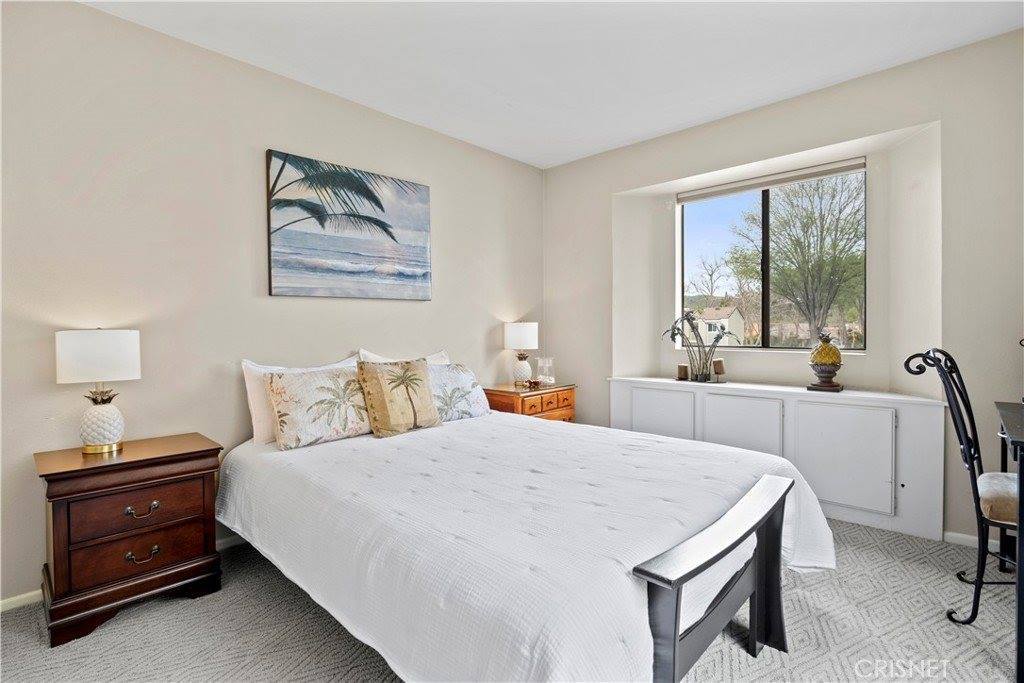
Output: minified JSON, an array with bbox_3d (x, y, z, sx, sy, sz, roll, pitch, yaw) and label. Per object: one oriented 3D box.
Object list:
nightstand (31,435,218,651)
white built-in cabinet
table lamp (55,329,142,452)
[{"bbox_3d":[-1.569,0.750,1.896,0.545,0.600,0.420,-2,2,-45],"label":"nightstand"},{"bbox_3d":[1.572,0.632,3.047,1.930,0.690,0.380,1,3,44],"label":"white built-in cabinet"},{"bbox_3d":[-1.700,0.200,1.881,0.262,0.507,0.262,1,2,44],"label":"table lamp"}]

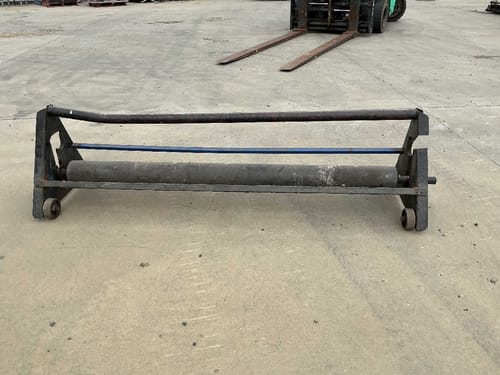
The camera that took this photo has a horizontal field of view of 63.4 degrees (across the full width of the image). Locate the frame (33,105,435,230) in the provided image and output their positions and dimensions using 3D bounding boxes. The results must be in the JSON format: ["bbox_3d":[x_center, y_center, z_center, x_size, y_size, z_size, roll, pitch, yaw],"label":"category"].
[{"bbox_3d":[-0.118,-0.196,2.517,2.404,0.603,0.635,1,30,5],"label":"frame"}]

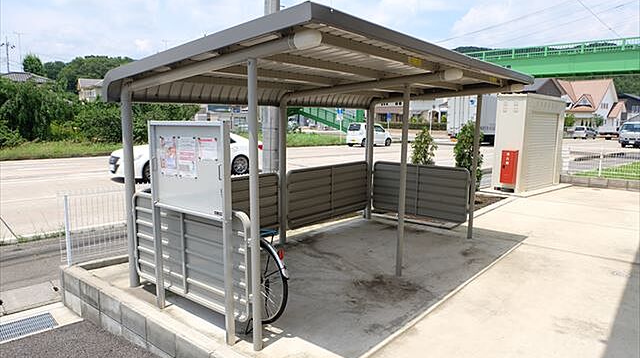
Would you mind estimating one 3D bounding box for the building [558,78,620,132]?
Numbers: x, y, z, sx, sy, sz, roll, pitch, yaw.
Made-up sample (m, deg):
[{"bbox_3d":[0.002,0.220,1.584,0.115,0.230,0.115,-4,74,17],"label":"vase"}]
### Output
[{"bbox_3d":[38.314,-10.614,62.000,7.300,7.700,8.200,-5,9,-34],"label":"building"}]

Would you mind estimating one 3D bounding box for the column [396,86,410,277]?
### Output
[{"bbox_3d":[0.836,0.047,4.294,0.060,1.918,0.060,7,10,40],"label":"column"}]

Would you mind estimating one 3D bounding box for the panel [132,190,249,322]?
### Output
[{"bbox_3d":[-1.067,0.549,3.363,1.530,0.780,0.040,7,10,39],"label":"panel"}]

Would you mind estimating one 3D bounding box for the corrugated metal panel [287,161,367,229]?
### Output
[{"bbox_3d":[0.170,0.206,6.173,0.045,0.770,1.840,7,10,40],"label":"corrugated metal panel"}]

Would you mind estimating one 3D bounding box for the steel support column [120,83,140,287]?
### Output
[{"bbox_3d":[-1.723,0.080,3.893,0.089,1.882,0.089,7,10,40],"label":"steel support column"}]

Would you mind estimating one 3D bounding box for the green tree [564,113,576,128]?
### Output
[{"bbox_3d":[31.724,-7.244,54.000,1.450,2.250,1.450,5,9,30],"label":"green tree"}]

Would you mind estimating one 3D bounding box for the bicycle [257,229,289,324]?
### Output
[{"bbox_3d":[-0.912,0.552,3.628,1.800,1.040,0.570,7,10,40],"label":"bicycle"}]

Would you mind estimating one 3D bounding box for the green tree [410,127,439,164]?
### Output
[{"bbox_3d":[2.031,-0.268,8.162,0.550,1.450,0.550,7,10,39],"label":"green tree"}]

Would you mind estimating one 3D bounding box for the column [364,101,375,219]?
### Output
[{"bbox_3d":[0.809,-0.274,6.864,0.089,1.880,0.089,7,10,40],"label":"column"}]

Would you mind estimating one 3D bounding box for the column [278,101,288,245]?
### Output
[{"bbox_3d":[-0.457,-0.082,5.381,0.089,1.850,0.089,7,10,40],"label":"column"}]

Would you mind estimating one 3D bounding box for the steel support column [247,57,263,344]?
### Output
[{"bbox_3d":[-0.410,0.210,2.773,0.060,1.890,0.060,7,10,39],"label":"steel support column"}]

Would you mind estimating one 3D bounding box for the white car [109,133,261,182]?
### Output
[{"bbox_3d":[-4.064,-0.857,13.277,4.800,1.460,1.800,-7,10,-43],"label":"white car"}]

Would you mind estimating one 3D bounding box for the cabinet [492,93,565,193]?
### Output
[{"bbox_3d":[5.006,-0.881,10.151,2.250,2.140,0.620,-6,10,-41],"label":"cabinet"}]

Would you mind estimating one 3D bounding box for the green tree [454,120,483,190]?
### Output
[{"bbox_3d":[3.279,-0.484,9.256,0.580,1.600,0.580,7,10,39],"label":"green tree"}]

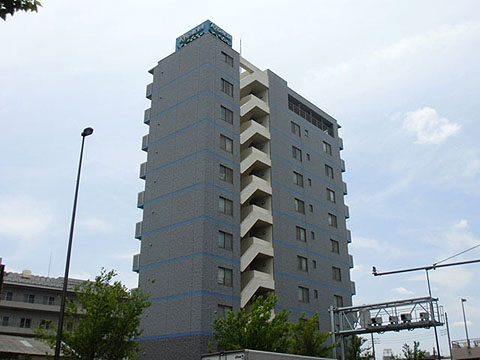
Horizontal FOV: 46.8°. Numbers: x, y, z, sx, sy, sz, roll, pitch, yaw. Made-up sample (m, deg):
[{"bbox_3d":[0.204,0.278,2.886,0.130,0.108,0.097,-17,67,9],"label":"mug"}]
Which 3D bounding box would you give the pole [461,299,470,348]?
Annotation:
[{"bbox_3d":[19.227,12.217,47.197,0.650,4.150,0.300,16,-27,-34],"label":"pole"}]

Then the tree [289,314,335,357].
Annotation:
[{"bbox_3d":[4.051,10.926,31.415,3.130,6.740,3.130,0,-22,0],"label":"tree"}]

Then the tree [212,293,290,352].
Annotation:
[{"bbox_3d":[0.593,9.261,27.869,3.930,7.150,3.930,0,-22,0],"label":"tree"}]

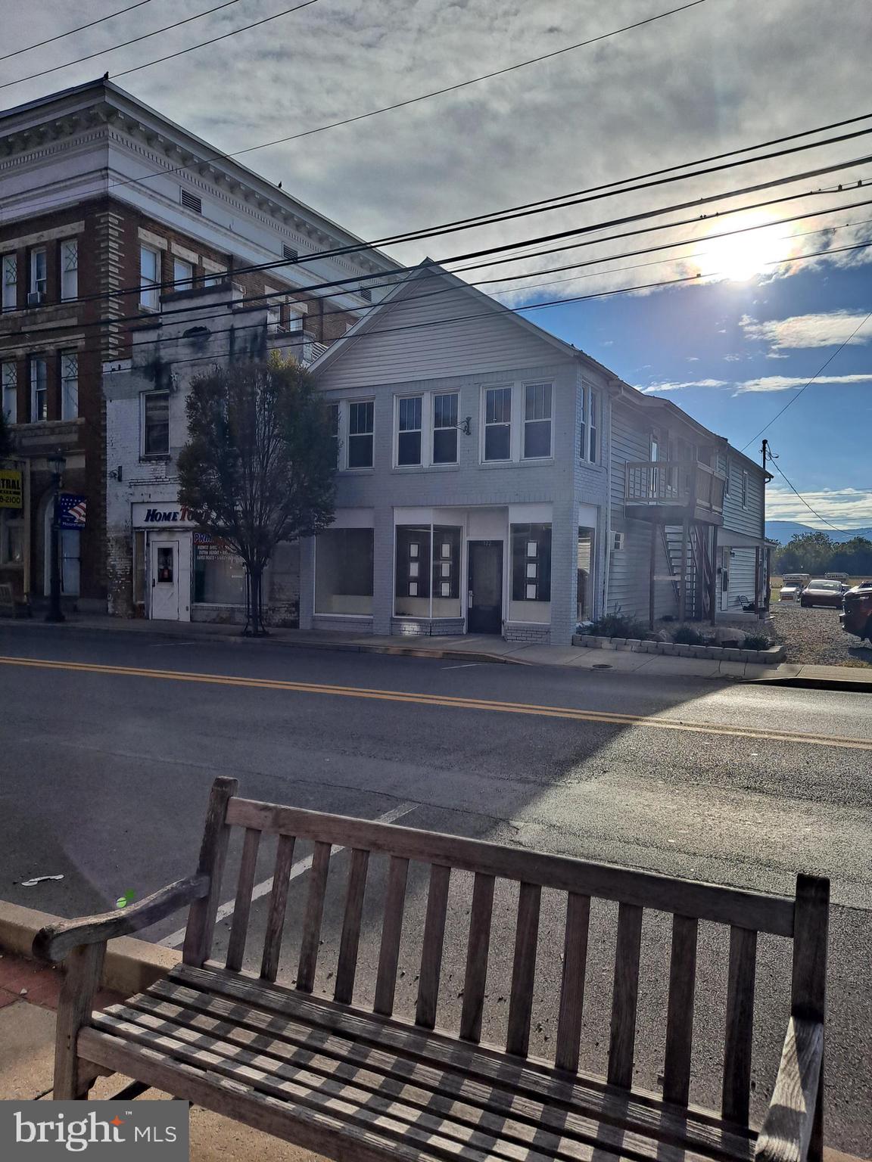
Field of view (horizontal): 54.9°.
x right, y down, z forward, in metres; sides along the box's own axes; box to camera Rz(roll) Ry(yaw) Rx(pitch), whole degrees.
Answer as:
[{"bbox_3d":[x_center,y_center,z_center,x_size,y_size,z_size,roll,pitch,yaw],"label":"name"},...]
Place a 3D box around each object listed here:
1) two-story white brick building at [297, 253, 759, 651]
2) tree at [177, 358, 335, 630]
[{"bbox_3d":[5.023,-2.852,26.390,7.400,8.050,20.550,1,1,30],"label":"two-story white brick building"},{"bbox_3d":[-3.877,-1.841,18.100,3.400,6.000,3.400,1,1,0],"label":"tree"}]

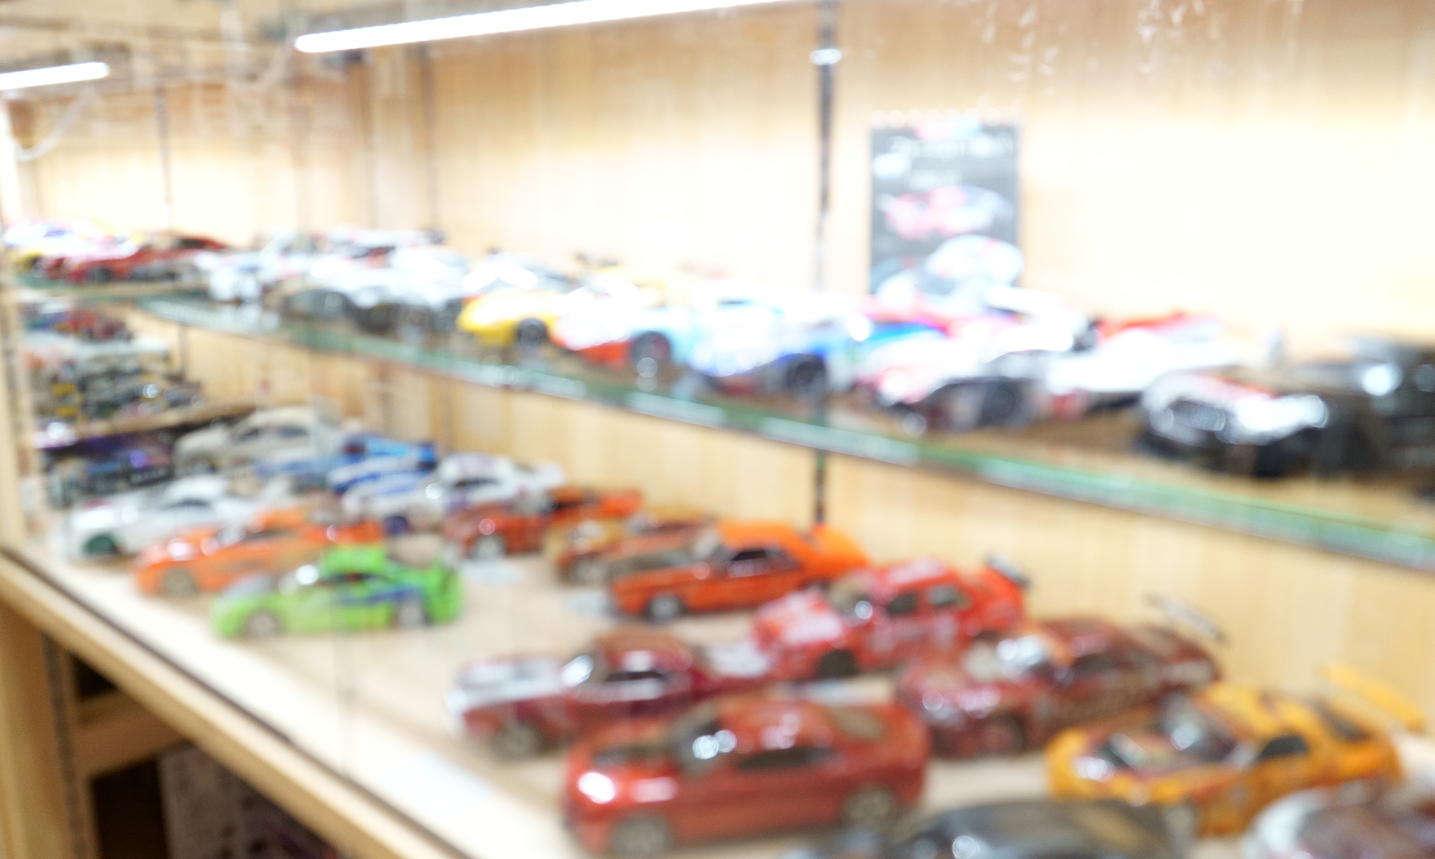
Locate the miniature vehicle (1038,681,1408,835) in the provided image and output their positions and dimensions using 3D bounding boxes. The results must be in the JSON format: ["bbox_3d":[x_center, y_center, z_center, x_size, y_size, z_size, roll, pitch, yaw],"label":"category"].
[{"bbox_3d":[0.381,0.239,0.830,0.254,0.072,0.105,-3,14,-15],"label":"miniature vehicle"}]

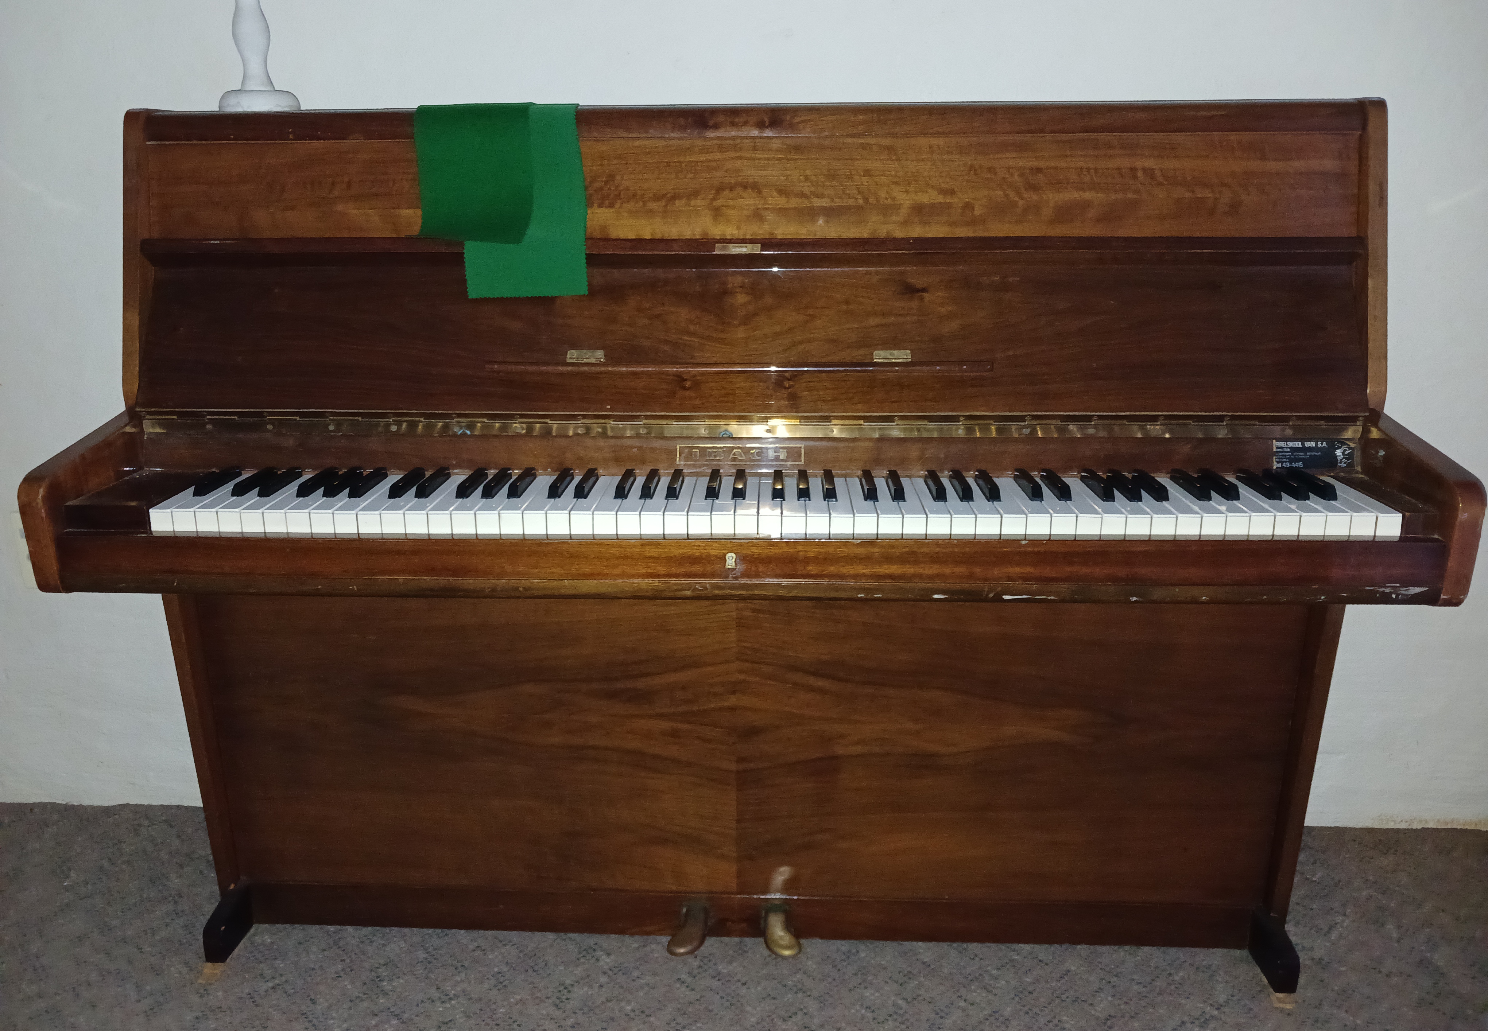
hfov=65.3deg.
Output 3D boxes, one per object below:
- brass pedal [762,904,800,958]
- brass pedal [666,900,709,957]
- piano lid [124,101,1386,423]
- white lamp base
[{"bbox_3d":[0.050,0.541,1.513,0.048,0.034,0.088,0,16,3],"label":"brass pedal"},{"bbox_3d":[-0.076,0.538,1.519,0.053,0.034,0.088,0,16,3],"label":"brass pedal"},{"bbox_3d":[-0.003,-0.280,1.316,1.390,0.352,0.080,0,0,3],"label":"piano lid"},{"bbox_3d":[-0.594,-0.507,1.419,0.093,0.033,0.093,0,16,3],"label":"white lamp base"}]

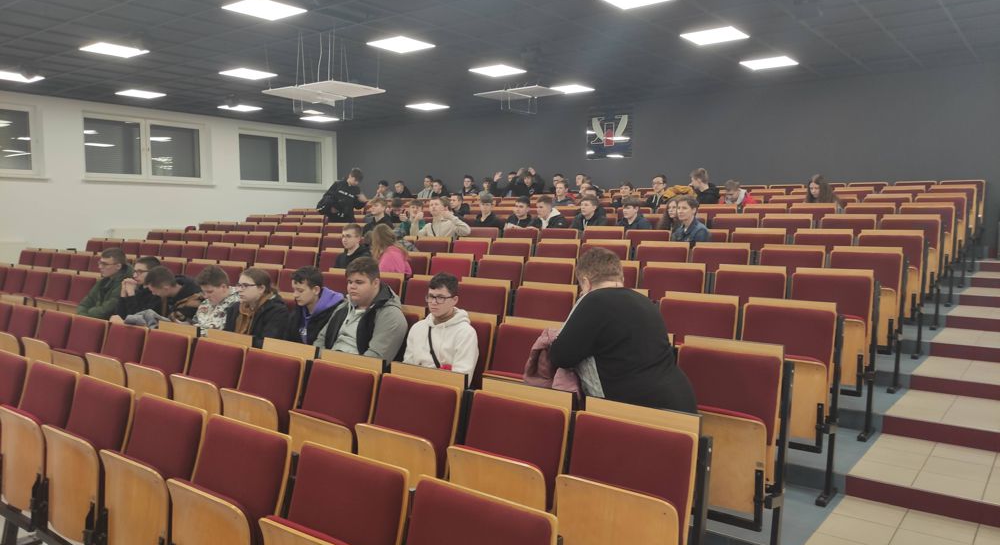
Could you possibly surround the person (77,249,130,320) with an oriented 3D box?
[{"bbox_3d":[-3.340,0.468,6.079,0.760,1.290,0.540,-4,6,-42],"label":"person"}]

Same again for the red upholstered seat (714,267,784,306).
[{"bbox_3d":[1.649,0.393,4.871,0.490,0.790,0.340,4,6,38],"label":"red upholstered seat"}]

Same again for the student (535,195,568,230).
[{"bbox_3d":[0.585,-0.285,8.571,0.520,1.240,0.740,4,6,38],"label":"student"}]

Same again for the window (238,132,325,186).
[{"bbox_3d":[-4.806,-2.481,16.076,0.110,1.140,2.180,4,6,38],"label":"window"}]

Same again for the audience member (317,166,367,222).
[{"bbox_3d":[-2.293,-0.685,10.667,0.580,1.640,0.580,-3,5,-34],"label":"audience member"}]

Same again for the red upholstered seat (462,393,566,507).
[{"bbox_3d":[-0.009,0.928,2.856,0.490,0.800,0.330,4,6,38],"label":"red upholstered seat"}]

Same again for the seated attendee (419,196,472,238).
[{"bbox_3d":[-0.687,-0.202,8.474,0.660,1.310,0.740,4,6,38],"label":"seated attendee"}]

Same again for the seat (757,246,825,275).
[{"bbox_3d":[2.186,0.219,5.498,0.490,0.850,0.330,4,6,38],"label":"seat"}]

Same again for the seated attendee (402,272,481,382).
[{"bbox_3d":[-0.417,0.652,3.908,0.520,1.270,0.750,4,6,43],"label":"seated attendee"}]

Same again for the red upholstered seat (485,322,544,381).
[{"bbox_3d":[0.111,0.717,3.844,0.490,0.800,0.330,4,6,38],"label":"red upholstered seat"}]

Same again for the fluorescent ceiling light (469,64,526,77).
[{"bbox_3d":[-0.027,-2.741,9.776,0.590,0.040,0.590,4,6,38],"label":"fluorescent ceiling light"}]

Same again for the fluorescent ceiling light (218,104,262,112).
[{"bbox_3d":[-4.888,-3.105,13.584,0.600,0.060,0.600,4,6,38],"label":"fluorescent ceiling light"}]

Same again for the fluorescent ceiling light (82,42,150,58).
[{"bbox_3d":[-4.723,-2.741,8.864,0.600,0.060,0.600,4,6,38],"label":"fluorescent ceiling light"}]

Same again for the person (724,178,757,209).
[{"bbox_3d":[2.937,-0.521,8.932,0.520,1.210,0.720,4,6,38],"label":"person"}]

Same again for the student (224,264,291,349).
[{"bbox_3d":[-1.691,0.591,4.863,0.750,1.240,0.520,-4,6,-44],"label":"student"}]

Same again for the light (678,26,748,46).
[{"bbox_3d":[2.394,-2.643,8.030,0.600,0.060,0.600,4,6,38],"label":"light"}]

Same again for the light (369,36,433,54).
[{"bbox_3d":[-1.153,-2.678,8.454,0.600,0.060,0.600,4,6,38],"label":"light"}]

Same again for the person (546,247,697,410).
[{"bbox_3d":[0.535,0.625,3.148,0.600,1.460,0.680,-2,5,-30],"label":"person"}]

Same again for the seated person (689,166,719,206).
[{"bbox_3d":[2.671,-0.629,9.315,0.700,1.360,0.540,-2,5,-20],"label":"seated person"}]

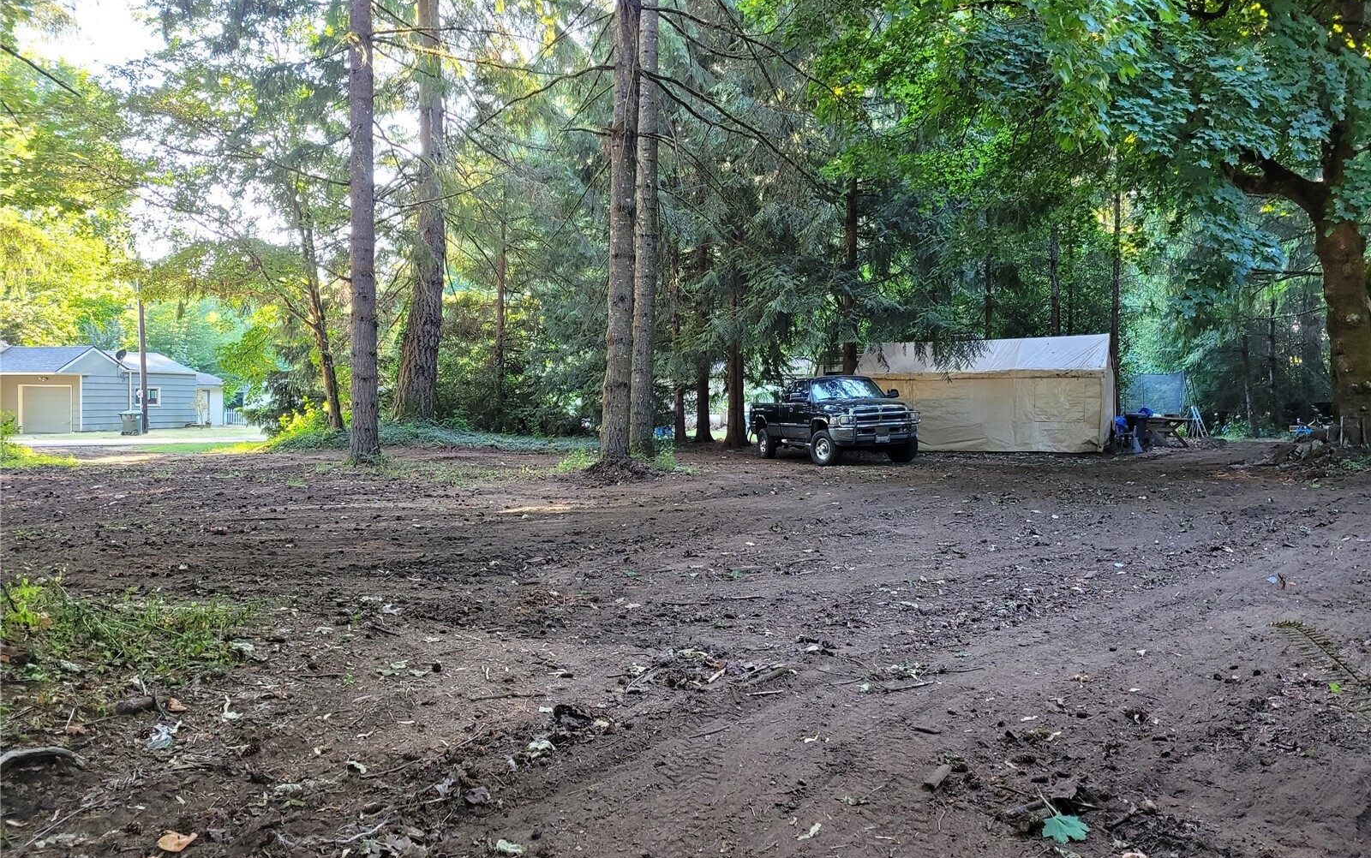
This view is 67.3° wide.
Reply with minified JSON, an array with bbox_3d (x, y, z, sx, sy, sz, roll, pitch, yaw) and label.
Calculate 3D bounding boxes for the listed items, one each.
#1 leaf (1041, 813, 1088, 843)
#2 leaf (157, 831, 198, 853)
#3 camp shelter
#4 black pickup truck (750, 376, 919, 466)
[{"bbox_3d":[1.287,1.356,3.489,0.145,0.030,0.165,-5,9,-11],"label":"leaf"},{"bbox_3d":[-1.668,1.359,3.379,0.130,0.030,0.085,0,4,-12],"label":"leaf"},{"bbox_3d":[8.193,-0.979,28.267,6.400,3.000,2.850,0,1,26],"label":"camp shelter"},{"bbox_3d":[3.344,-0.213,24.112,2.040,1.950,5.680,-2,1,-16],"label":"black pickup truck"}]

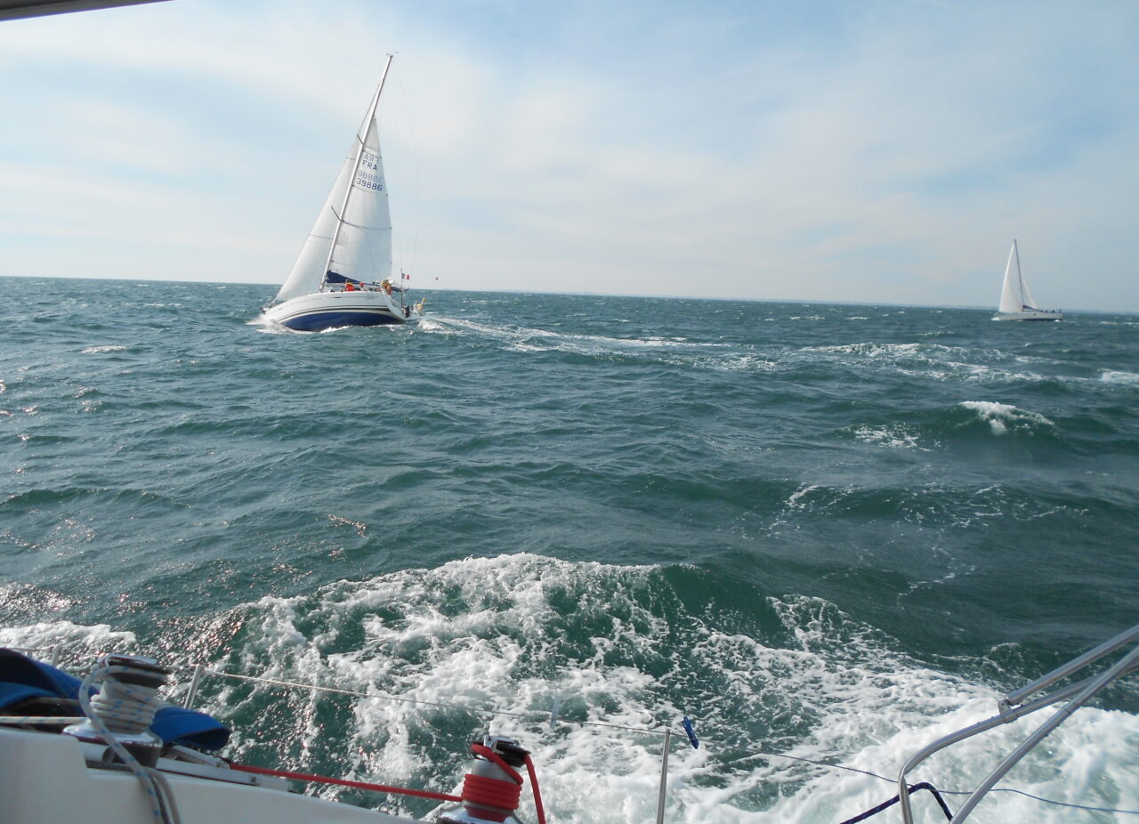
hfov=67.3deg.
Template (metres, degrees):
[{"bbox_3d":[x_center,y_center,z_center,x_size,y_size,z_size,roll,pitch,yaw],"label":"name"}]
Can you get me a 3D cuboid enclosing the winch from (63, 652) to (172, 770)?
[{"bbox_3d":[-0.801,0.534,1.530,0.160,0.180,0.160,6,-16,6],"label":"winch"}]

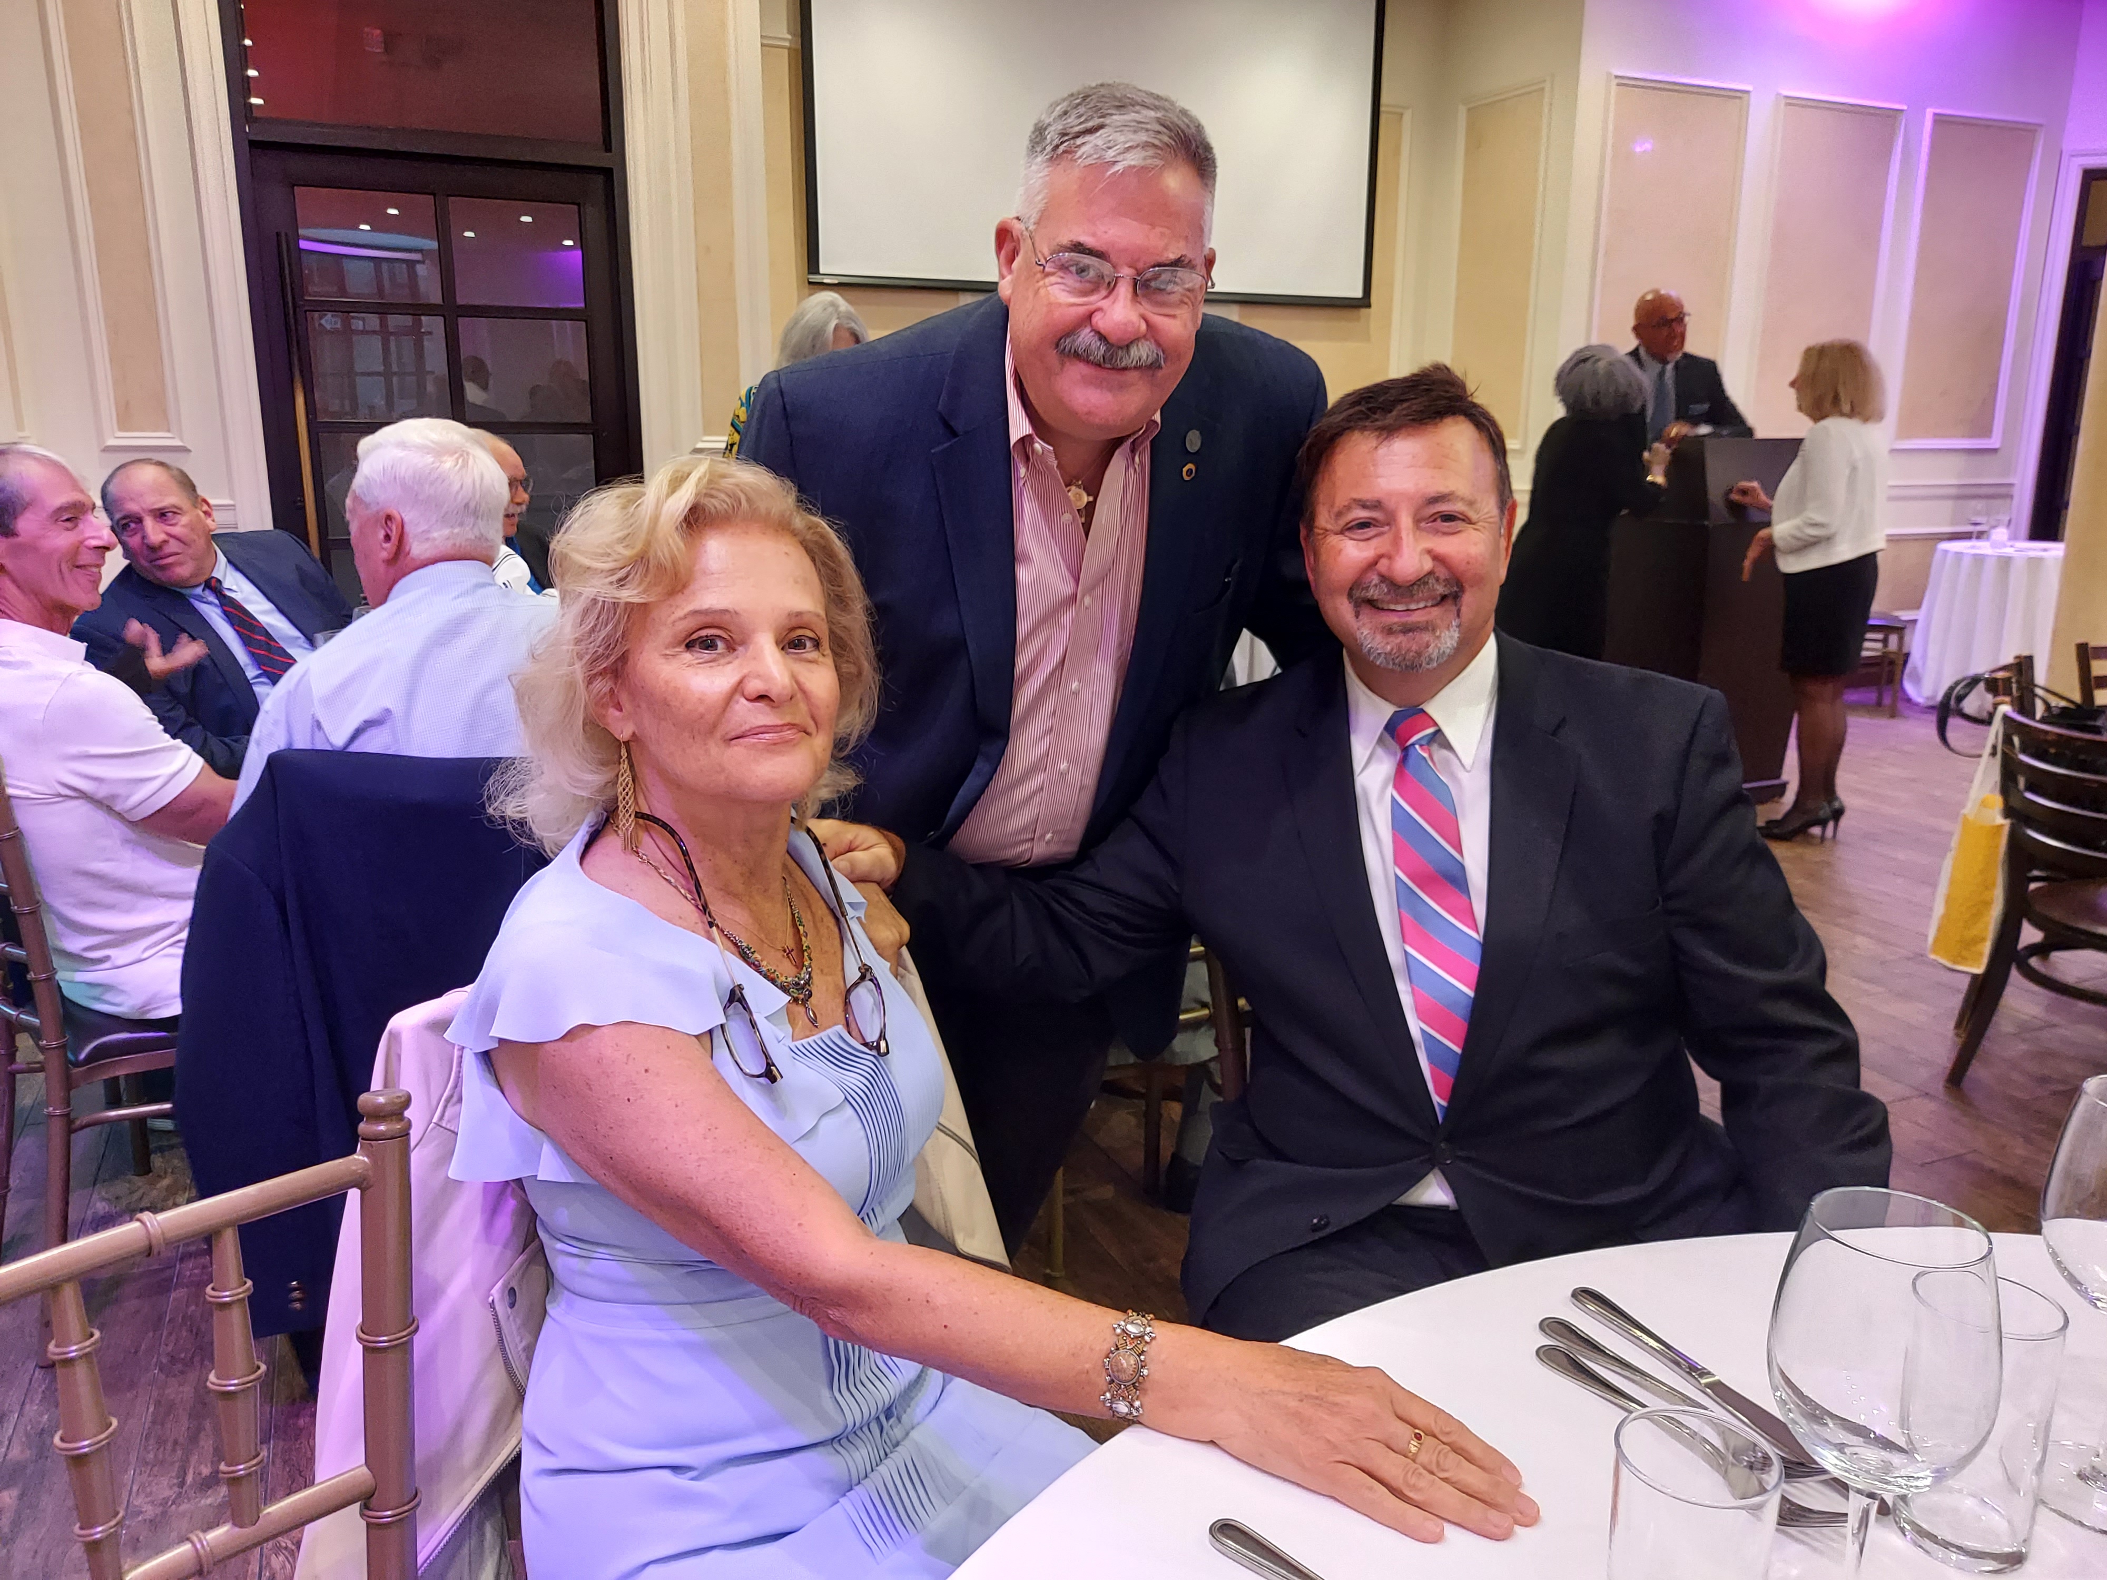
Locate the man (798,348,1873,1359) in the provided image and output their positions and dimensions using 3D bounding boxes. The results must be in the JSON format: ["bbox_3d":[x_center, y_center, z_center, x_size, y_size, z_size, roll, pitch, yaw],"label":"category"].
[{"bbox_3d":[0.229,0.363,1.233,0.760,1.360,0.760,2,13,8],"label":"man"}]

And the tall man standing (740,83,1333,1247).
[{"bbox_3d":[-0.021,0.155,1.616,0.600,1.590,0.680,-1,13,-4],"label":"tall man standing"}]

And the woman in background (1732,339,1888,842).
[{"bbox_3d":[2.513,-0.655,5.060,0.460,1.640,0.450,5,14,19],"label":"woman in background"}]

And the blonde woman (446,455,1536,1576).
[{"bbox_3d":[-0.112,0.454,0.967,0.520,1.300,0.700,-10,16,-37],"label":"blonde woman"}]

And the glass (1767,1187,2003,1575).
[{"bbox_3d":[0.368,0.297,0.679,0.092,0.218,0.092,0,13,0],"label":"glass"}]

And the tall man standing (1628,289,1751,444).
[{"bbox_3d":[2.194,-0.861,5.546,0.520,1.820,0.400,0,13,-3],"label":"tall man standing"}]

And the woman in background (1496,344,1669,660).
[{"bbox_3d":[1.763,-0.637,5.034,0.500,1.610,0.460,10,16,36],"label":"woman in background"}]

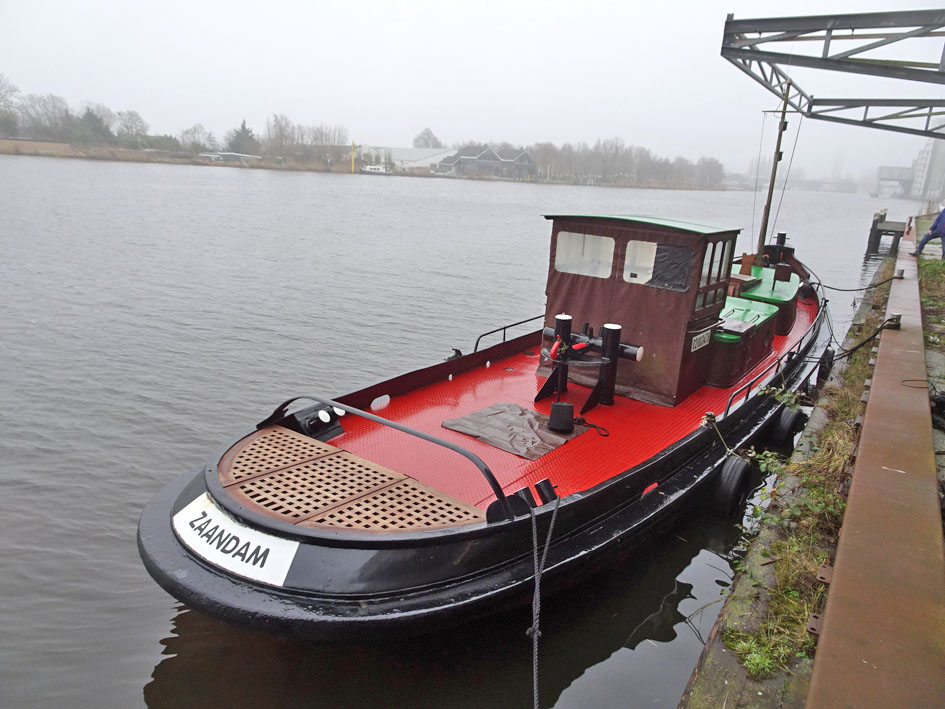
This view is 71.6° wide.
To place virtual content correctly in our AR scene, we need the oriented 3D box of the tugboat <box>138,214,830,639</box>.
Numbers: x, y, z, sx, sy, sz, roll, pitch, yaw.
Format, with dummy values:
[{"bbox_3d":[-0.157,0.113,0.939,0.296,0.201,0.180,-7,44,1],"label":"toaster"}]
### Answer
[{"bbox_3d":[2.767,-0.589,9.558,3.730,2.797,14.742,15,19,35],"label":"tugboat"}]

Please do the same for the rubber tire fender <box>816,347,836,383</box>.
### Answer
[{"bbox_3d":[5.899,0.184,10.950,0.200,0.630,0.620,15,19,35],"label":"rubber tire fender"}]

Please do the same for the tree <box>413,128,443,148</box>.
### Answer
[{"bbox_3d":[-16.265,-73.955,237.955,11.500,15.380,11.500,2,16,-5],"label":"tree"}]

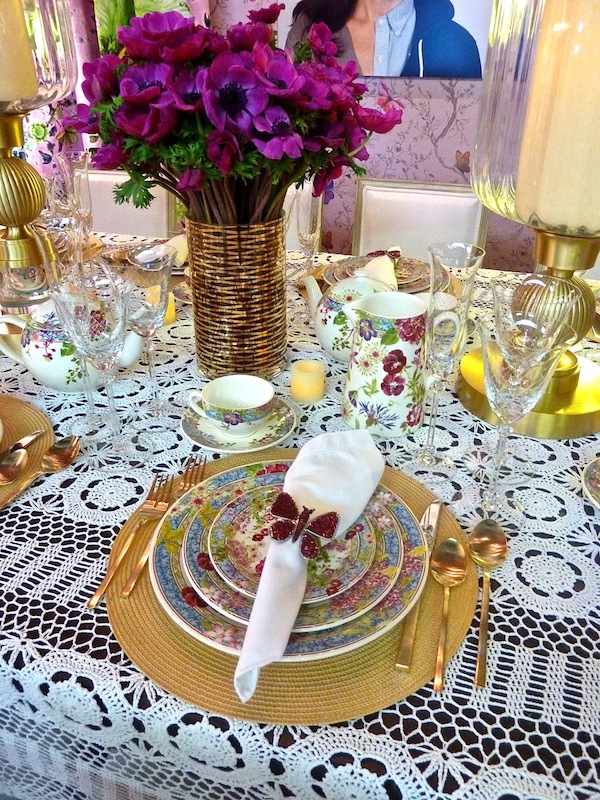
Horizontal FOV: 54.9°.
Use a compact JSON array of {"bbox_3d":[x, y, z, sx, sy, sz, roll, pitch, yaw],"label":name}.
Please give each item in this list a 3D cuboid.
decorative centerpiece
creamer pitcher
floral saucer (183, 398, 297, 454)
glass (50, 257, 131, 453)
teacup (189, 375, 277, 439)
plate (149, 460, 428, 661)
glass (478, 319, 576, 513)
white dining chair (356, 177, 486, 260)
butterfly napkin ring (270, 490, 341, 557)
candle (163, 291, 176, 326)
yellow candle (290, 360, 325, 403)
[{"bbox_3d":[-0.088,-0.276,0.851,0.430,0.505,0.400,0,30,0],"label":"decorative centerpiece"},{"bbox_3d":[0.129,-0.051,0.798,0.150,0.170,0.112,-4,30,-7],"label":"creamer pitcher"},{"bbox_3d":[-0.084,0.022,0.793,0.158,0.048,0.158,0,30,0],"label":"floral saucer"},{"bbox_3d":[-0.237,-0.026,0.704,0.090,0.220,0.090,0,30,0],"label":"glass"},{"bbox_3d":[-0.091,0.014,0.784,0.113,0.057,0.096,0,30,0],"label":"teacup"},{"bbox_3d":[-0.009,0.146,0.590,0.275,0.027,0.275,0,30,0],"label":"plate"},{"bbox_3d":[0.216,0.030,0.608,0.090,0.220,0.090,0,30,0],"label":"glass"},{"bbox_3d":[0.320,-0.210,1.865,0.470,0.880,0.550,9,31,16],"label":"white dining chair"},{"bbox_3d":[0.002,0.123,0.542,0.070,0.045,0.062,9,31,15],"label":"butterfly napkin ring"},{"bbox_3d":[-0.275,-0.183,1.147,0.052,0.051,0.052,0,30,0],"label":"candle"},{"bbox_3d":[0.012,-0.028,0.880,0.052,0.048,0.052,0,30,0],"label":"yellow candle"}]

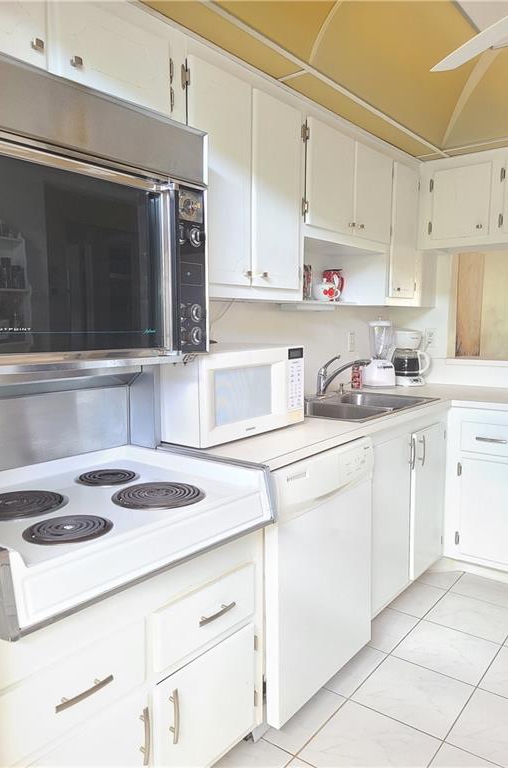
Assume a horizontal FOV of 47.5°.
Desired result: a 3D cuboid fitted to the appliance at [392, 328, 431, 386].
[{"bbox_3d":[0.888,-0.157,3.455,0.190,0.330,0.230,-4,7,-33],"label":"appliance"}]

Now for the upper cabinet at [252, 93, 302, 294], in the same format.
[{"bbox_3d":[-0.037,-0.680,2.152,0.310,0.658,0.305,5,8,37],"label":"upper cabinet"}]

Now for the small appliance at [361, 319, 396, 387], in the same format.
[{"bbox_3d":[0.717,-0.180,3.344,0.180,0.390,0.190,-2,7,-20],"label":"small appliance"}]

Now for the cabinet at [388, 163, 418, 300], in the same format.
[{"bbox_3d":[0.677,-0.807,3.141,0.310,0.676,0.320,5,8,37],"label":"cabinet"}]

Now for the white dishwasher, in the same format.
[{"bbox_3d":[0.026,0.589,2.091,0.590,0.785,0.610,5,8,37],"label":"white dishwasher"}]

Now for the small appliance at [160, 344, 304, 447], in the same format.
[{"bbox_3d":[-0.134,0.016,2.108,0.390,0.290,0.590,5,8,37],"label":"small appliance"}]

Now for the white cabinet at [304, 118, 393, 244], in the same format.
[{"bbox_3d":[0.328,-0.885,2.675,0.310,0.412,0.805,5,8,37],"label":"white cabinet"}]

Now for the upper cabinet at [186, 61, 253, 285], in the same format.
[{"bbox_3d":[-0.225,-0.675,1.972,0.310,0.671,0.313,5,8,37],"label":"upper cabinet"}]

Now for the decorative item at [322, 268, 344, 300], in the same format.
[{"bbox_3d":[0.387,-0.476,2.805,0.115,0.155,0.090,0,6,0],"label":"decorative item"}]

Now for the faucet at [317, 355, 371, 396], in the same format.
[{"bbox_3d":[0.435,-0.034,2.792,0.290,0.210,0.070,5,8,37],"label":"faucet"}]

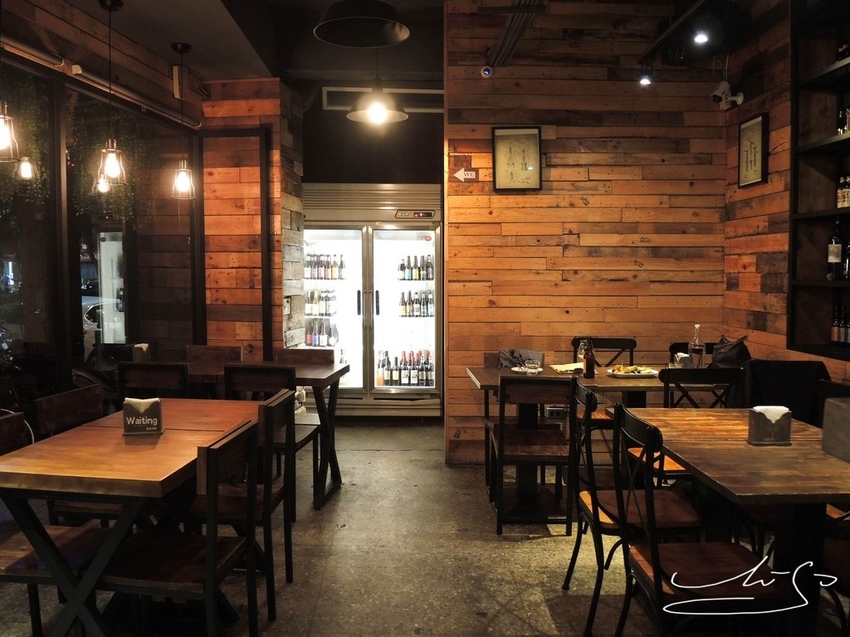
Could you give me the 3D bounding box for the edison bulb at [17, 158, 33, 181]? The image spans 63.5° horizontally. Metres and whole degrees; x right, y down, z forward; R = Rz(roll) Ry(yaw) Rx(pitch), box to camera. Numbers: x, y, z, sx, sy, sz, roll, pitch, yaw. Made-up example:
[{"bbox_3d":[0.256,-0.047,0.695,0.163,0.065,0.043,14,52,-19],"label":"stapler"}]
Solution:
[{"bbox_3d":[-2.006,-0.749,3.456,0.070,0.109,0.070,0,4,7],"label":"edison bulb"}]

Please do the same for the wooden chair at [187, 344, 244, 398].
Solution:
[{"bbox_3d":[-1.450,0.614,4.486,0.400,0.825,0.460,0,4,7],"label":"wooden chair"}]

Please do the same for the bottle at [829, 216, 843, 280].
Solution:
[{"bbox_3d":[1.944,-0.330,3.255,0.074,0.299,0.074,0,4,-2],"label":"bottle"}]

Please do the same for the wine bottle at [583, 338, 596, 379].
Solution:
[{"bbox_3d":[0.943,0.225,3.934,0.062,0.219,0.062,0,4,-3],"label":"wine bottle"}]

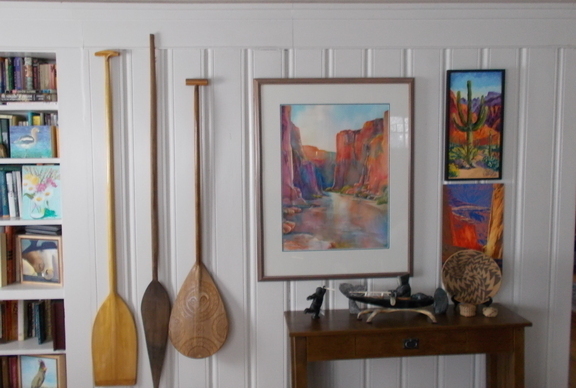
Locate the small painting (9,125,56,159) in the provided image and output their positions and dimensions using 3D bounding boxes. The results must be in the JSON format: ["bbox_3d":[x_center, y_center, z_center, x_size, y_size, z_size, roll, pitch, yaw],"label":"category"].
[{"bbox_3d":[-1.164,-0.239,2.638,0.190,0.145,0.025,0,5,6],"label":"small painting"}]

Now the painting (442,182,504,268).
[{"bbox_3d":[0.875,0.179,2.739,0.295,0.455,0.025,-1,5,-5],"label":"painting"}]

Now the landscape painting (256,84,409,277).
[{"bbox_3d":[0.220,-0.065,2.667,0.733,0.924,0.028,-1,5,-5],"label":"landscape painting"}]

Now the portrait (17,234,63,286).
[{"bbox_3d":[-1.156,0.307,2.692,0.222,0.230,0.025,1,5,14],"label":"portrait"}]

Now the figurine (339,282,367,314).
[{"bbox_3d":[0.302,0.485,2.673,0.127,0.140,0.060,-1,4,-4],"label":"figurine"}]

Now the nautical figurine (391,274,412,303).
[{"bbox_3d":[0.498,0.415,2.532,0.085,0.120,0.070,-1,5,-5],"label":"nautical figurine"}]

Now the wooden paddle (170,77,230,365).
[{"bbox_3d":[-0.409,0.127,2.604,0.262,1.268,0.045,0,5,-5],"label":"wooden paddle"}]

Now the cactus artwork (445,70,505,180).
[{"bbox_3d":[0.872,-0.320,2.700,0.277,0.508,0.025,-1,5,-5],"label":"cactus artwork"}]

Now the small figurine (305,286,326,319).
[{"bbox_3d":[0.123,0.486,2.586,0.095,0.143,0.065,0,5,9],"label":"small figurine"}]

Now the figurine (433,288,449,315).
[{"bbox_3d":[0.702,0.495,2.655,0.070,0.118,0.050,-1,5,-5],"label":"figurine"}]

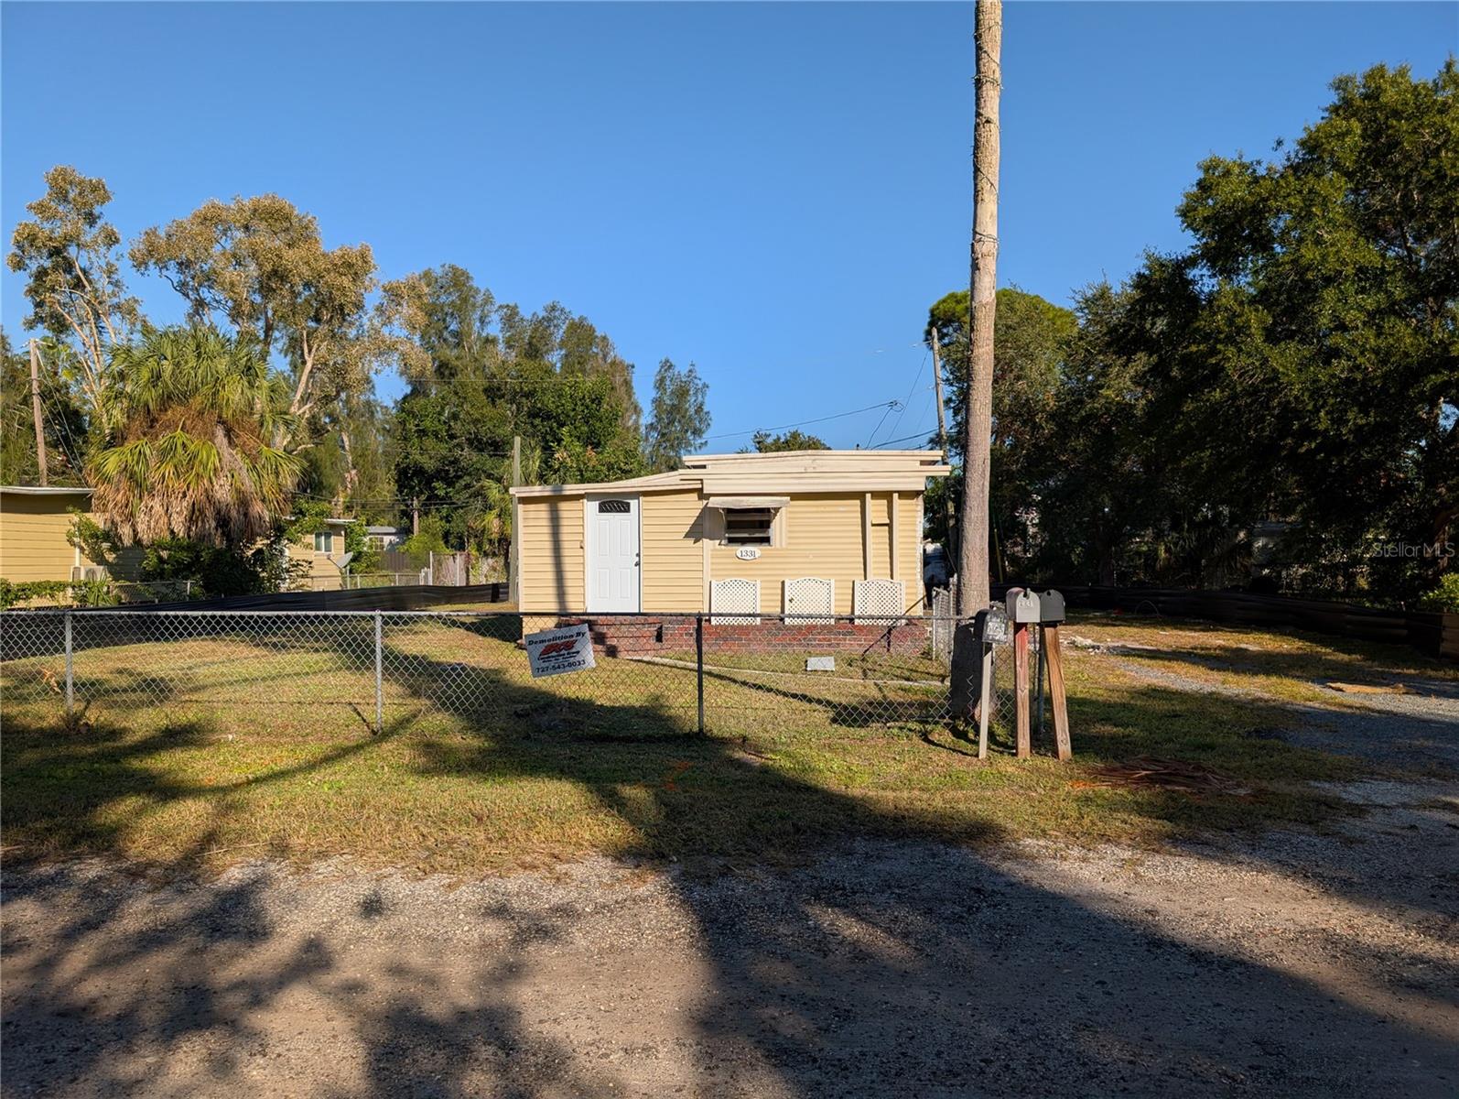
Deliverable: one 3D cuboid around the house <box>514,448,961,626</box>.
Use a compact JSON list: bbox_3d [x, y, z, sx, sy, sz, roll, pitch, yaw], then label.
[{"bbox_3d":[0.495,0.125,21.467,7.250,3.260,10.000,0,-1,6],"label":"house"}]

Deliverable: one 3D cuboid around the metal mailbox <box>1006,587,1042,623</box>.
[{"bbox_3d":[2.247,0.425,7.750,0.175,0.242,0.500,0,-1,7],"label":"metal mailbox"}]

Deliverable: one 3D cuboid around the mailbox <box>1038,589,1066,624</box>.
[{"bbox_3d":[2.495,0.423,7.850,0.175,0.240,0.500,-1,-1,14],"label":"mailbox"}]

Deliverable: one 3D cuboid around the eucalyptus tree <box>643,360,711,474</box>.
[{"bbox_3d":[-3.297,-4.719,63.000,4.396,14.296,4.600,0,-1,0],"label":"eucalyptus tree"}]

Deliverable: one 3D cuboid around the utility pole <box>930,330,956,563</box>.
[{"bbox_3d":[7.943,-3.027,37.000,0.250,10.007,0.250,-5,0,0],"label":"utility pole"}]

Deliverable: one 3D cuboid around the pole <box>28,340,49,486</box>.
[{"bbox_3d":[-25.776,-2.842,38.000,0.280,10.025,0.280,-4,0,0],"label":"pole"}]

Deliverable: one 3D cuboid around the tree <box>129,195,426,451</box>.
[{"bbox_3d":[-16.510,-5.413,37.000,10.826,15.011,9.500,0,-1,0],"label":"tree"}]

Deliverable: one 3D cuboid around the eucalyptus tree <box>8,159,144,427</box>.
[{"bbox_3d":[-23.963,-5.934,37.000,4.913,16.134,5.200,0,-1,0],"label":"eucalyptus tree"}]

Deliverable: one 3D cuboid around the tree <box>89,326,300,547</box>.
[{"bbox_3d":[-11.307,-1.455,21.400,4.479,6.547,4.400,0,-1,0],"label":"tree"}]

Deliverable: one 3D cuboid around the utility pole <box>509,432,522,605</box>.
[{"bbox_3d":[-8.124,-1.108,38.500,0.260,6.359,0.260,1,0,0],"label":"utility pole"}]

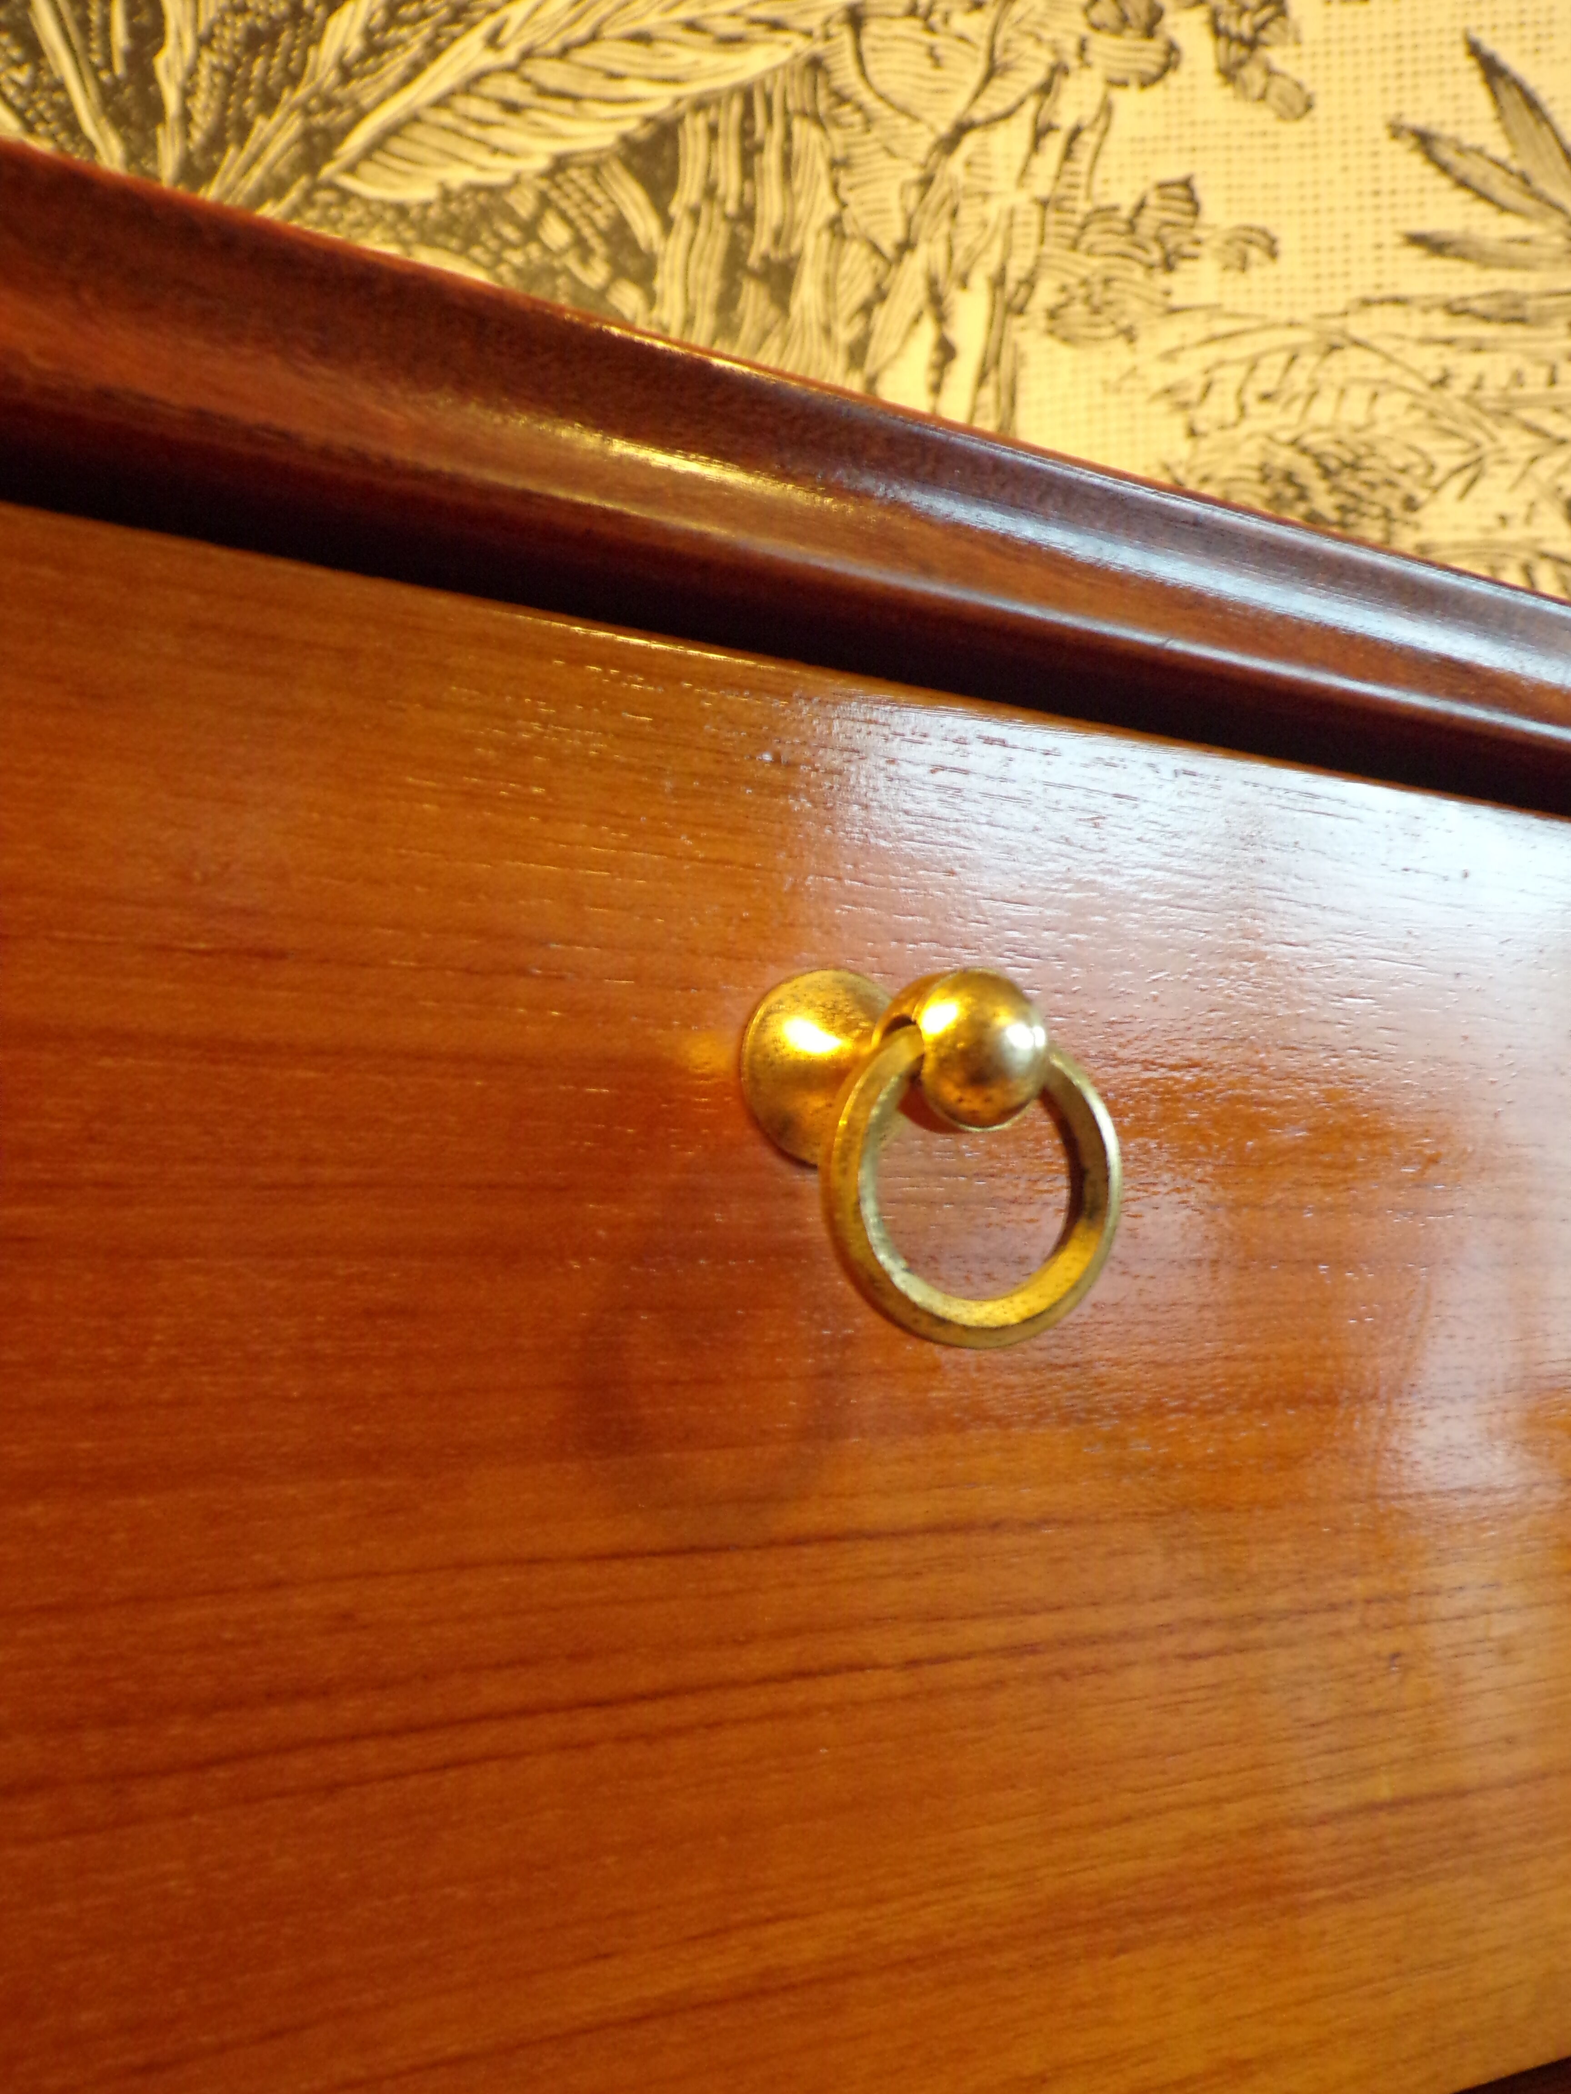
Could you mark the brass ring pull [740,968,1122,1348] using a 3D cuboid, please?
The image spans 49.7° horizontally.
[{"bbox_3d":[0.015,0.011,0.184,0.037,0.043,0.037,4,-7,-28],"label":"brass ring pull"}]

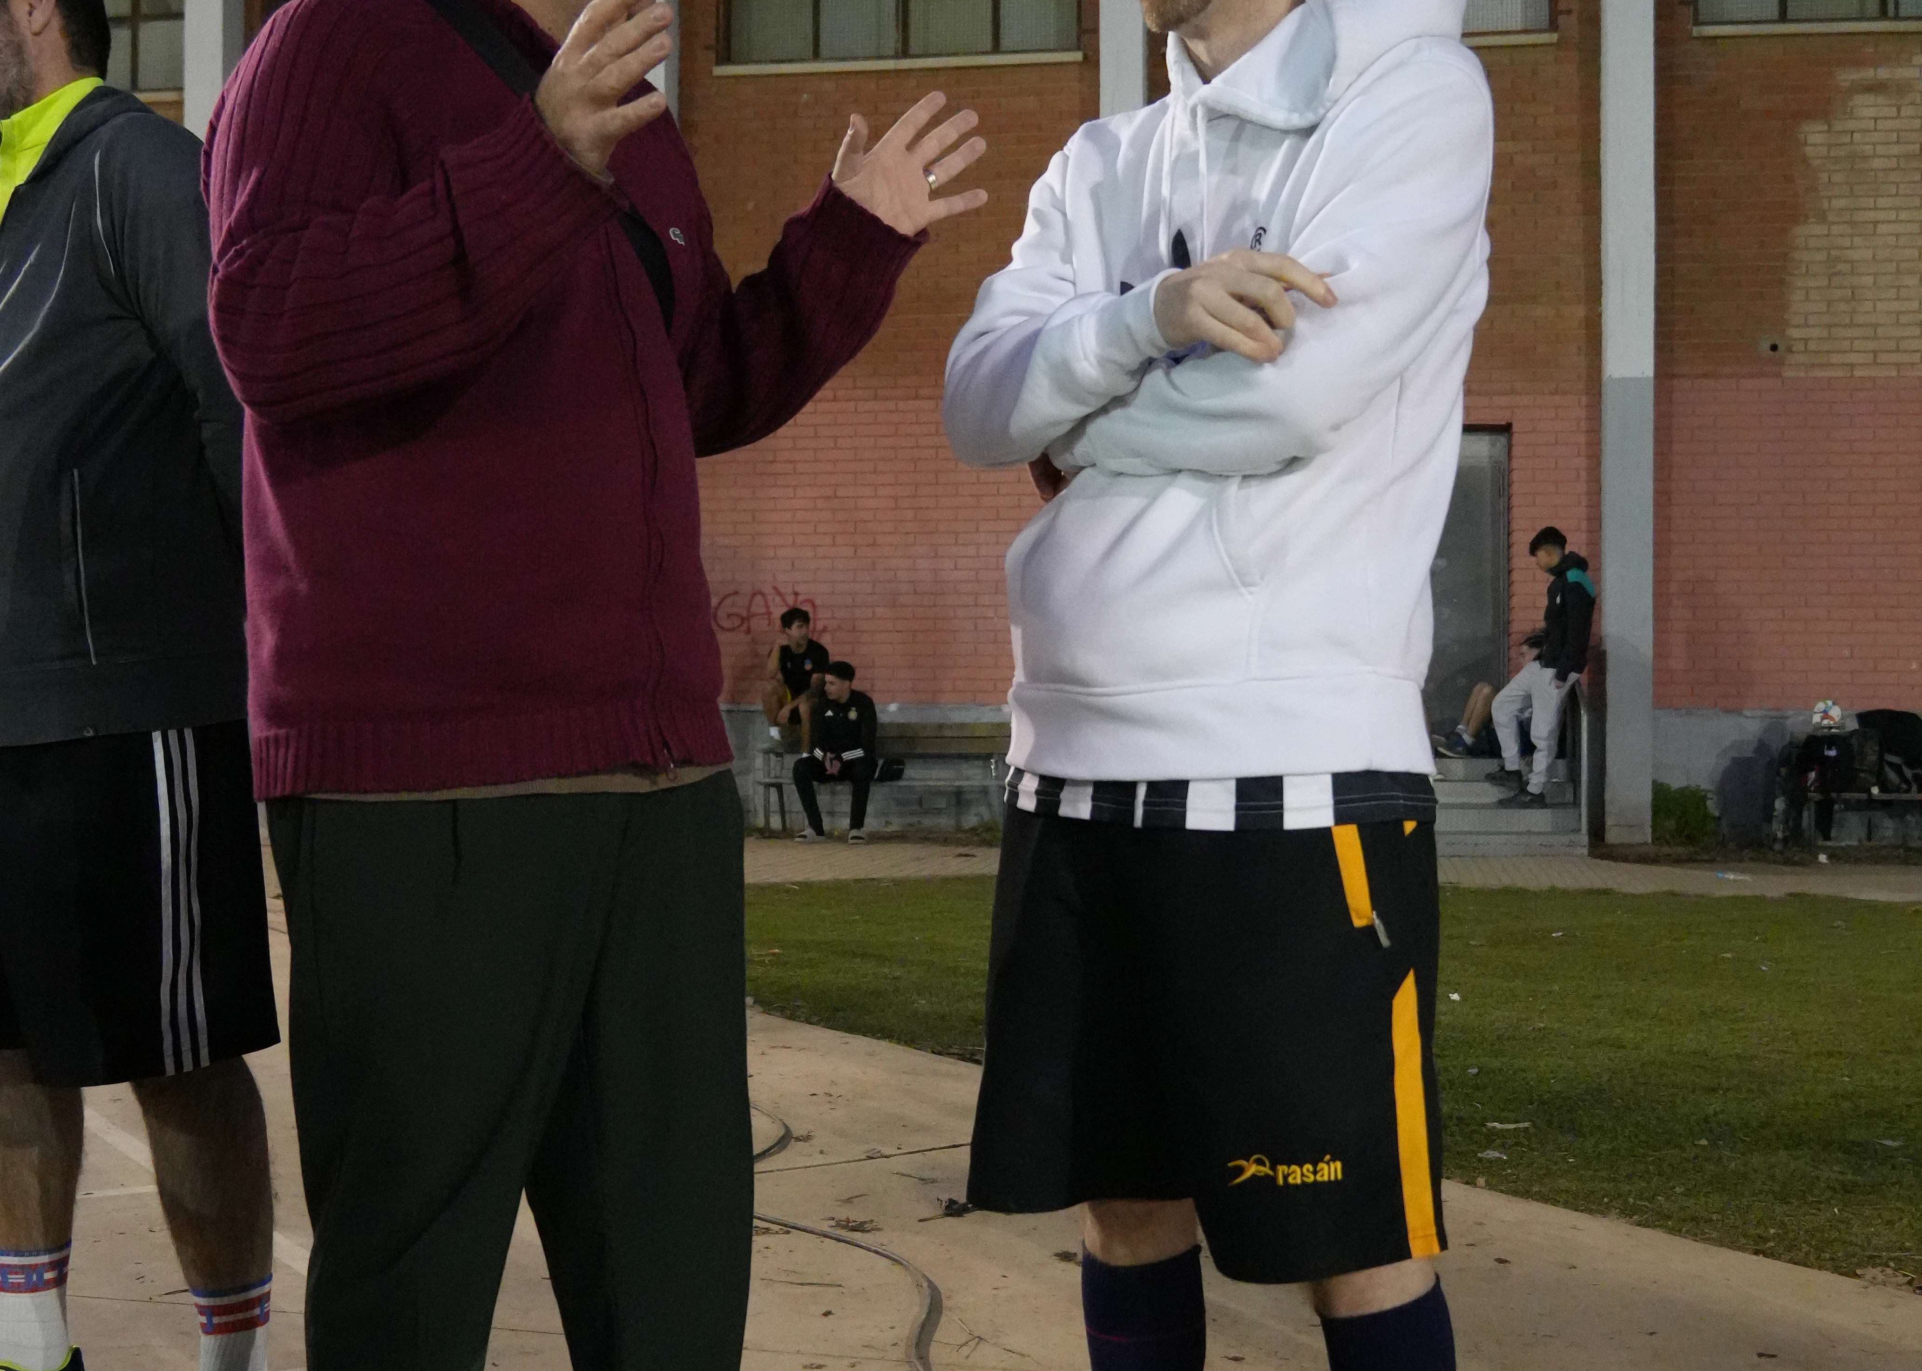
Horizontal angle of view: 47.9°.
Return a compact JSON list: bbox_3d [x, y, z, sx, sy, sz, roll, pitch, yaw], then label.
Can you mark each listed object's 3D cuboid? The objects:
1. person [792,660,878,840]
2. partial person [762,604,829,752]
[{"bbox_3d":[-0.800,0.420,13.800,0.520,1.140,0.720,0,-1,10],"label":"person"},{"bbox_3d":[-1.085,0.030,14.300,0.460,1.060,0.650,0,-1,7],"label":"partial person"}]

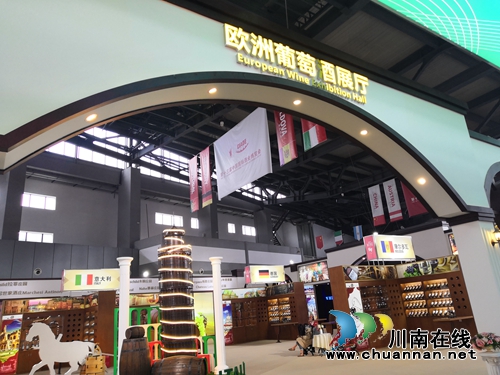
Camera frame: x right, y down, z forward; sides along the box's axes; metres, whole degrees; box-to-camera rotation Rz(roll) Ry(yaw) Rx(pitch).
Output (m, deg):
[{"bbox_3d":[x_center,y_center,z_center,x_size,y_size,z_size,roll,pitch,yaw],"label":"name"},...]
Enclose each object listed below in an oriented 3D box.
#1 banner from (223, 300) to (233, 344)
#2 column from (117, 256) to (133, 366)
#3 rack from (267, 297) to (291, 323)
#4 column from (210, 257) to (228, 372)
[{"bbox_3d":[-1.343,7.935,22.784,0.828,2.480,0.050,9,-23,-36],"label":"banner"},{"bbox_3d":[-3.055,3.296,9.497,0.419,3.110,0.419,1,-19,-18],"label":"column"},{"bbox_3d":[1.782,7.042,22.308,0.300,1.260,1.928,8,-22,-35],"label":"rack"},{"bbox_3d":[-0.984,3.823,11.851,0.410,3.392,0.410,-4,-18,-1],"label":"column"}]

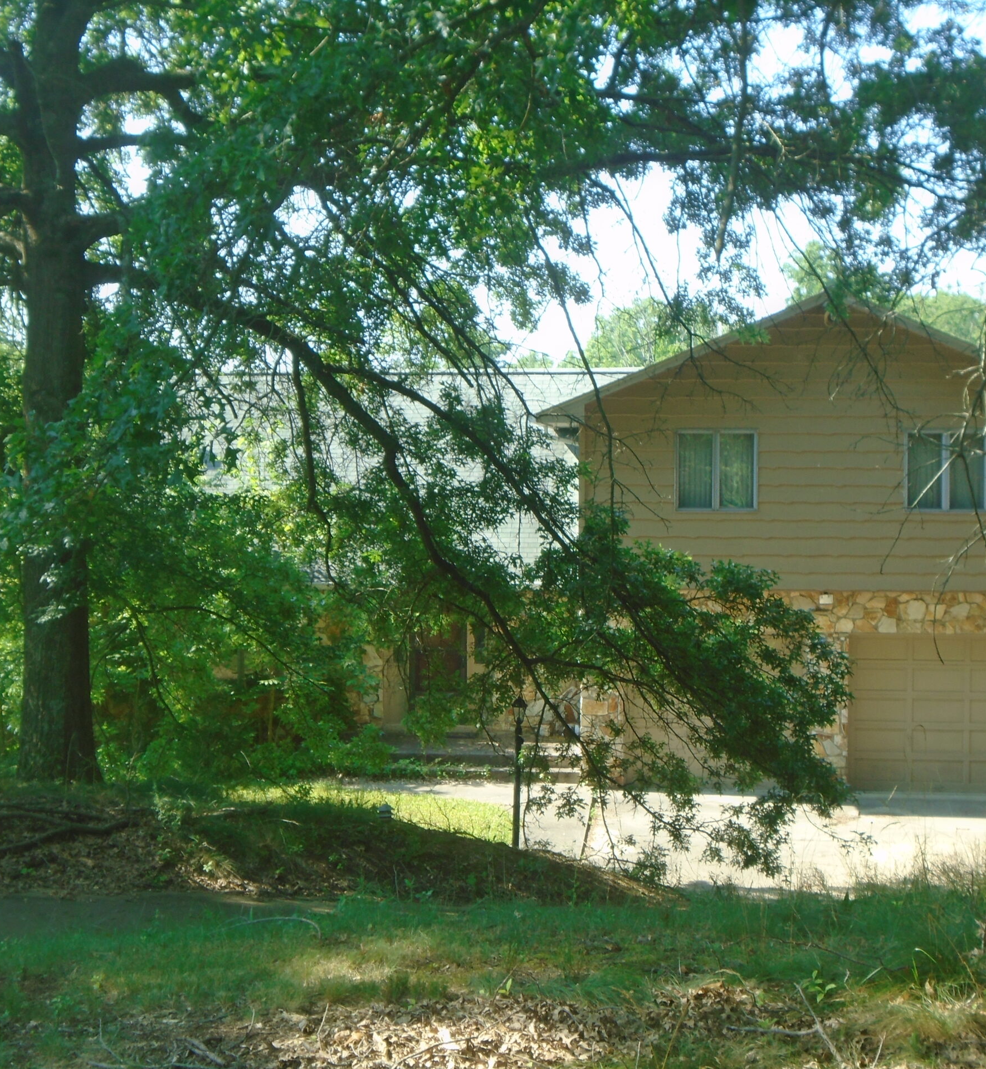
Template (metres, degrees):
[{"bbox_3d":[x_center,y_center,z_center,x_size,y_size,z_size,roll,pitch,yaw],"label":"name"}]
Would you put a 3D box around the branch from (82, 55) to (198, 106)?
[{"bbox_3d":[-3.086,-3.945,17.500,1.000,0.410,0.400,0,1,0],"label":"branch"}]

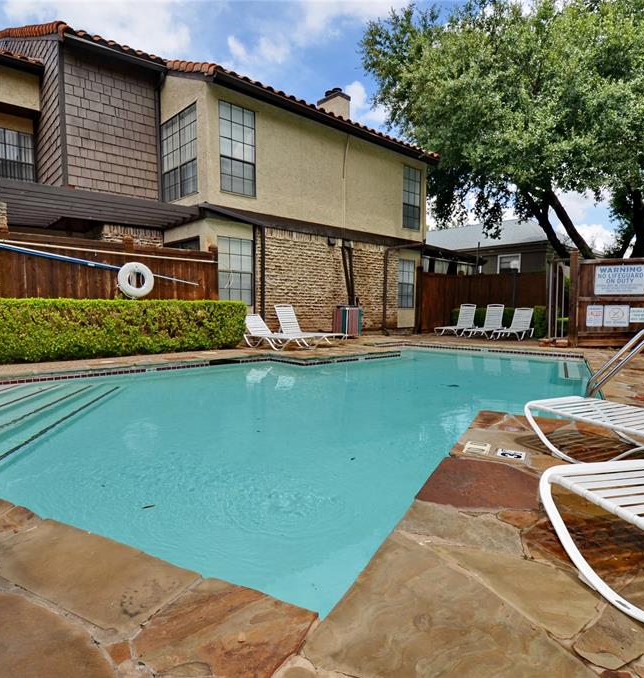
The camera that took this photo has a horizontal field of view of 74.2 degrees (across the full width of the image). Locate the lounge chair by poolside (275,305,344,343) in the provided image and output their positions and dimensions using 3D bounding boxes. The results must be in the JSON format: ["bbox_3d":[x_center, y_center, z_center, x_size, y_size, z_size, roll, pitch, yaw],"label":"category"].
[{"bbox_3d":[-0.333,-0.308,9.983,0.610,0.950,1.779,-4,6,-42],"label":"lounge chair by poolside"}]

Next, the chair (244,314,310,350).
[{"bbox_3d":[-1.090,-0.166,9.576,0.610,0.723,2.033,-4,6,-42],"label":"chair"}]

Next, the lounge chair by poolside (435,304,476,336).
[{"bbox_3d":[4.296,-0.581,13.546,0.610,0.984,1.754,4,6,43],"label":"lounge chair by poolside"}]

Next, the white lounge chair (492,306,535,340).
[{"bbox_3d":[5.570,-0.434,12.312,0.610,0.868,1.899,4,6,43],"label":"white lounge chair"}]

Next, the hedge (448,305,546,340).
[{"bbox_3d":[5.957,-0.605,14.257,3.182,0.930,0.660,4,6,45],"label":"hedge"}]

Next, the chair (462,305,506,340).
[{"bbox_3d":[4.889,-0.521,12.755,0.610,0.977,1.754,4,6,43],"label":"chair"}]

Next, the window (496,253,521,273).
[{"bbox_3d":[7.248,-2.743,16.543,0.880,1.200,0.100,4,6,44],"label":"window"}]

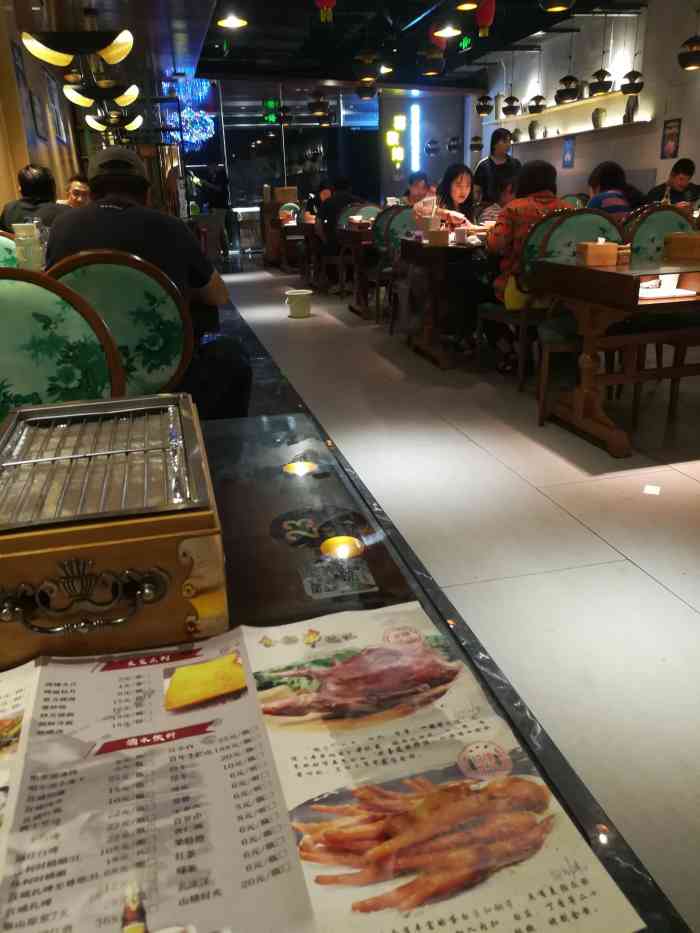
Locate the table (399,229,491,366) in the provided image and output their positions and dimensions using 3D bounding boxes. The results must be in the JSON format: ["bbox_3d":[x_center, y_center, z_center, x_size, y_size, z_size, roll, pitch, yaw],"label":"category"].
[{"bbox_3d":[1.082,-1.227,5.018,1.250,0.760,0.800,-7,22,-13],"label":"table"}]

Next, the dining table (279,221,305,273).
[{"bbox_3d":[-0.420,-3.274,10.398,1.200,0.770,0.800,-7,22,-13],"label":"dining table"}]

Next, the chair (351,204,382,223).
[{"bbox_3d":[0.284,-2.236,7.398,0.470,0.980,0.540,-7,22,-13],"label":"chair"}]

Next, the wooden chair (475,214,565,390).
[{"bbox_3d":[1.079,-0.995,4.133,0.500,0.970,0.560,-11,23,-22],"label":"wooden chair"}]

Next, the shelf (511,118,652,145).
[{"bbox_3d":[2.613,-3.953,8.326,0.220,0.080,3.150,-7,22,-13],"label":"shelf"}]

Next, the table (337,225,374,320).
[{"bbox_3d":[0.581,-1.946,6.926,1.250,0.760,0.800,-7,22,-13],"label":"table"}]

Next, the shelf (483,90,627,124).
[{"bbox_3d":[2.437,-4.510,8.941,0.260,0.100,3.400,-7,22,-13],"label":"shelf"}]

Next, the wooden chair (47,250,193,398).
[{"bbox_3d":[-0.683,-0.179,2.150,0.460,0.970,0.540,-7,22,-13],"label":"wooden chair"}]

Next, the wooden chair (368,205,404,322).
[{"bbox_3d":[0.356,-1.818,6.306,0.470,0.980,0.540,-7,22,-13],"label":"wooden chair"}]

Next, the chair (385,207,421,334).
[{"bbox_3d":[0.607,-1.492,5.449,0.500,0.970,0.550,-7,22,-13],"label":"chair"}]

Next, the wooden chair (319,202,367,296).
[{"bbox_3d":[-0.032,-2.529,8.171,0.500,0.970,0.550,-9,22,-18],"label":"wooden chair"}]

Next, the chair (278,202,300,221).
[{"bbox_3d":[-0.810,-3.292,10.230,0.470,0.980,0.540,-7,22,-13],"label":"chair"}]

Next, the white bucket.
[{"bbox_3d":[-0.498,-1.559,6.734,0.260,0.235,0.260,-2,21,1],"label":"white bucket"}]

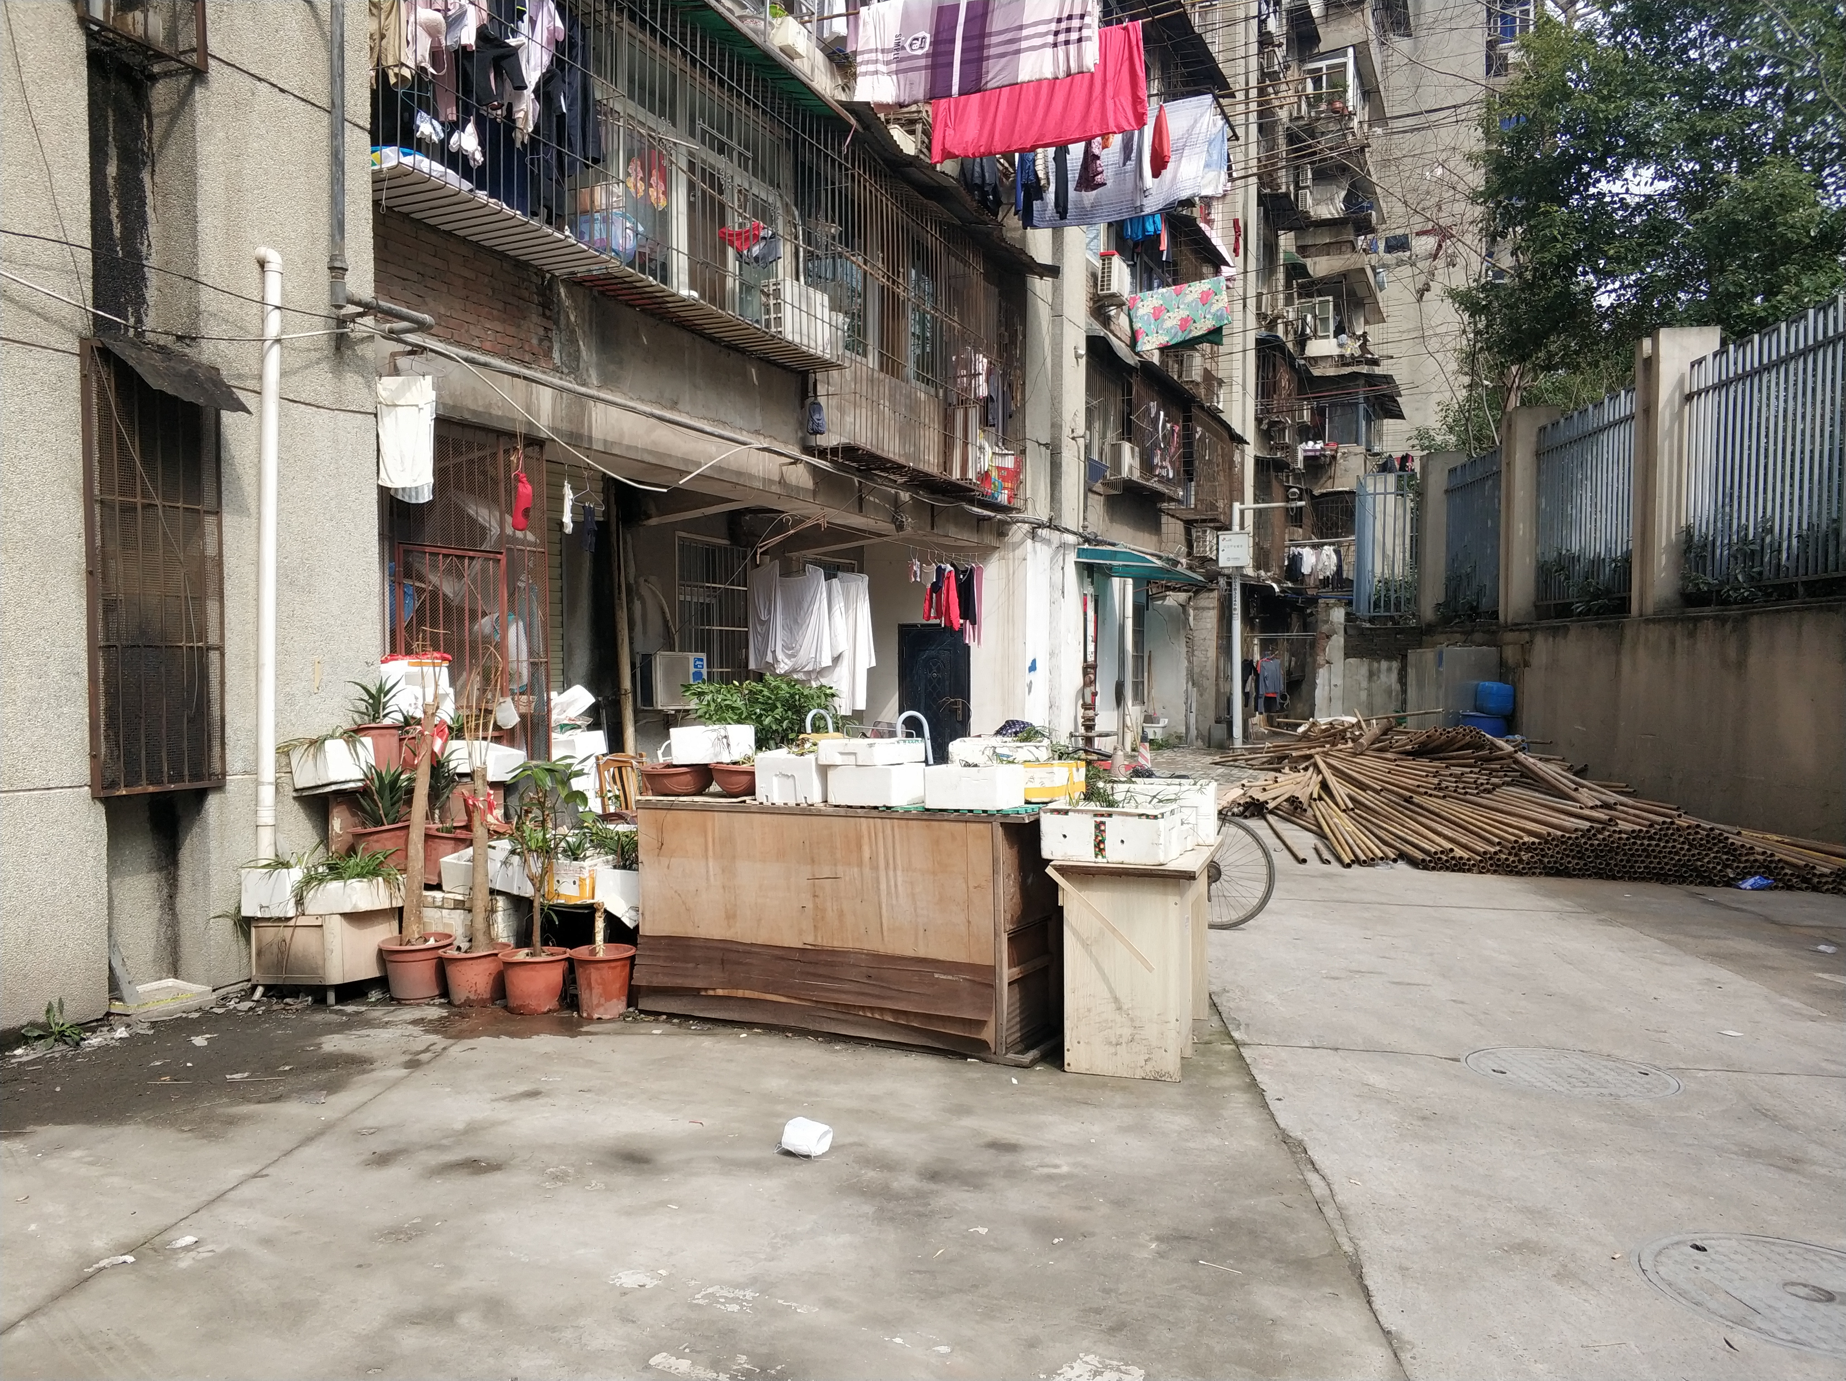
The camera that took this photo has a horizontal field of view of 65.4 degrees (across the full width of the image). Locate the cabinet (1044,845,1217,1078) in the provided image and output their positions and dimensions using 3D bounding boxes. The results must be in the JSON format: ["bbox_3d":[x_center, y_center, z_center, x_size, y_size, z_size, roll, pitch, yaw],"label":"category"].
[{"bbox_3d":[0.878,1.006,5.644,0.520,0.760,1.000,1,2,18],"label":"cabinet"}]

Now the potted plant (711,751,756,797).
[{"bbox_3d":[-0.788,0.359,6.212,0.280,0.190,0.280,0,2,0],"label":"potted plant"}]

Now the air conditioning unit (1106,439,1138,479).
[{"bbox_3d":[2.767,-3.188,19.900,0.270,0.510,0.740,1,1,25],"label":"air conditioning unit"}]

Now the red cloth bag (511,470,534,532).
[{"bbox_3d":[-2.272,-1.078,8.150,0.115,0.350,0.100,0,1,-18],"label":"red cloth bag"}]

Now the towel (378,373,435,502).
[{"bbox_3d":[-2.720,-1.332,7.568,0.320,0.670,0.080,0,2,8],"label":"towel"}]

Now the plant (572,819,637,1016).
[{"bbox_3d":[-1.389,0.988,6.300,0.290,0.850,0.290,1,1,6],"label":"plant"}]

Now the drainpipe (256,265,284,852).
[{"bbox_3d":[-2.913,-0.341,6.402,0.110,3.241,0.085,2,1,25],"label":"drainpipe"}]

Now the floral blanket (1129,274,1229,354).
[{"bbox_3d":[3.373,-4.964,19.000,1.360,0.820,0.180,1,1,26],"label":"floral blanket"}]

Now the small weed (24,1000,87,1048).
[{"bbox_3d":[-3.495,1.337,5.780,0.220,0.150,0.200,0,2,-34],"label":"small weed"}]

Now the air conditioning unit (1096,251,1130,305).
[{"bbox_3d":[2.548,-5.519,19.300,0.280,0.550,0.760,1,1,25],"label":"air conditioning unit"}]

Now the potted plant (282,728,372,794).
[{"bbox_3d":[-2.817,0.331,6.811,0.280,0.290,0.330,1,2,21],"label":"potted plant"}]

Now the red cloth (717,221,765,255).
[{"bbox_3d":[-1.310,-3.265,10.366,0.340,0.250,0.100,1,2,25],"label":"red cloth"}]

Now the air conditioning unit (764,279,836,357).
[{"bbox_3d":[-0.982,-2.855,11.108,0.250,0.490,0.740,1,2,25],"label":"air conditioning unit"}]

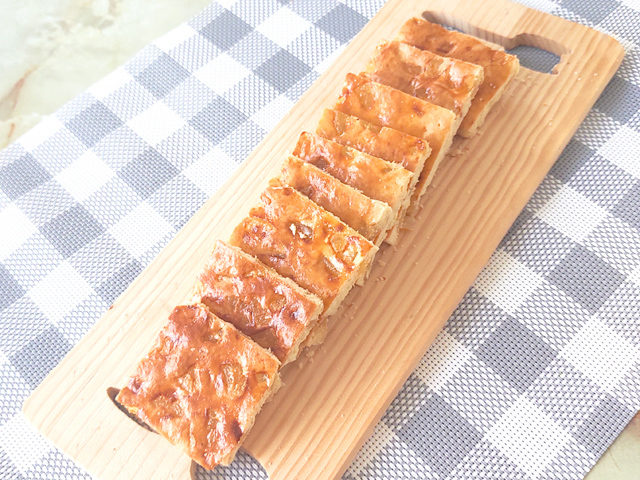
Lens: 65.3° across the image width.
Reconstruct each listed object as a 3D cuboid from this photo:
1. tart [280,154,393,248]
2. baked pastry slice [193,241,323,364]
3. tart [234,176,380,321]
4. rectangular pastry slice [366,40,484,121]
[{"bbox_3d":[0.002,-0.008,0.241,0.056,0.014,0.044,28,104,17],"label":"tart"},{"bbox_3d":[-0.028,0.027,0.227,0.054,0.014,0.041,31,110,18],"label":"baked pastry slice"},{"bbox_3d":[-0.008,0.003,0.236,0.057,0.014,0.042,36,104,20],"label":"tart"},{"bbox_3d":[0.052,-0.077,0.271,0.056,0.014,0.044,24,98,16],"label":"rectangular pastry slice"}]

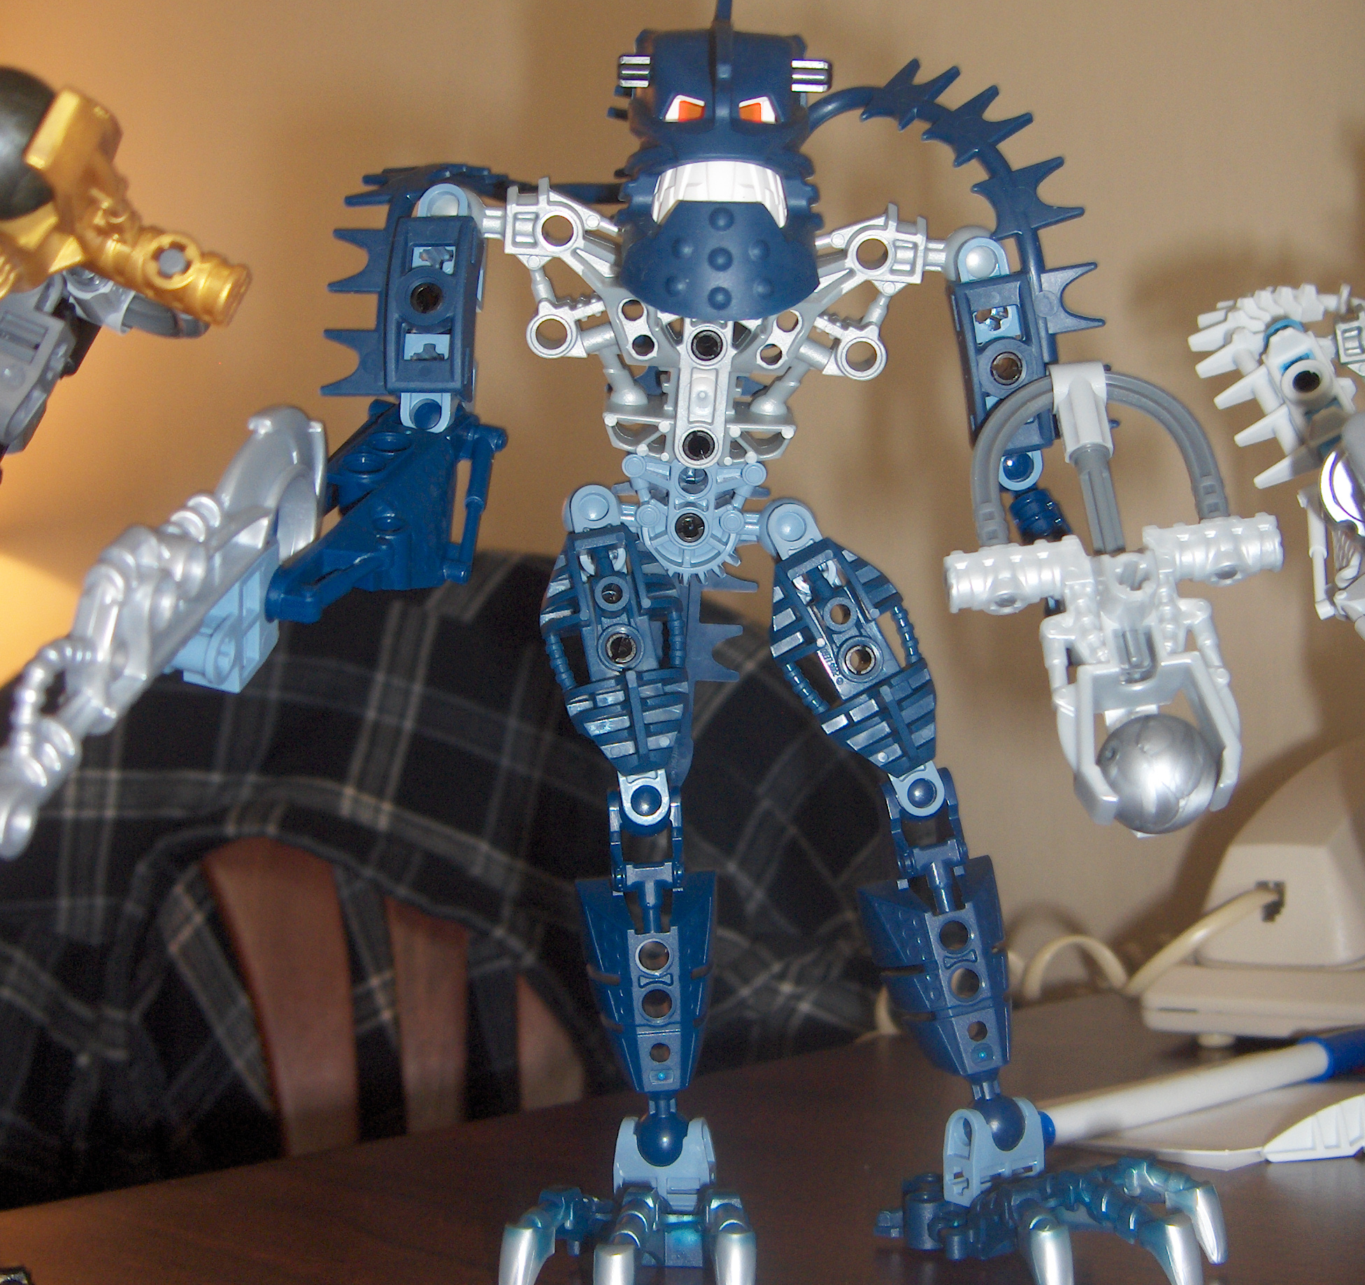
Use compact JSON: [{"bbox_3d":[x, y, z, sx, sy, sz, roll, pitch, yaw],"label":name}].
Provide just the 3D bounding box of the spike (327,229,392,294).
[{"bbox_3d":[-0.050,-0.059,0.316,0.010,0.010,0.004,0,6,0],"label":"spike"}]

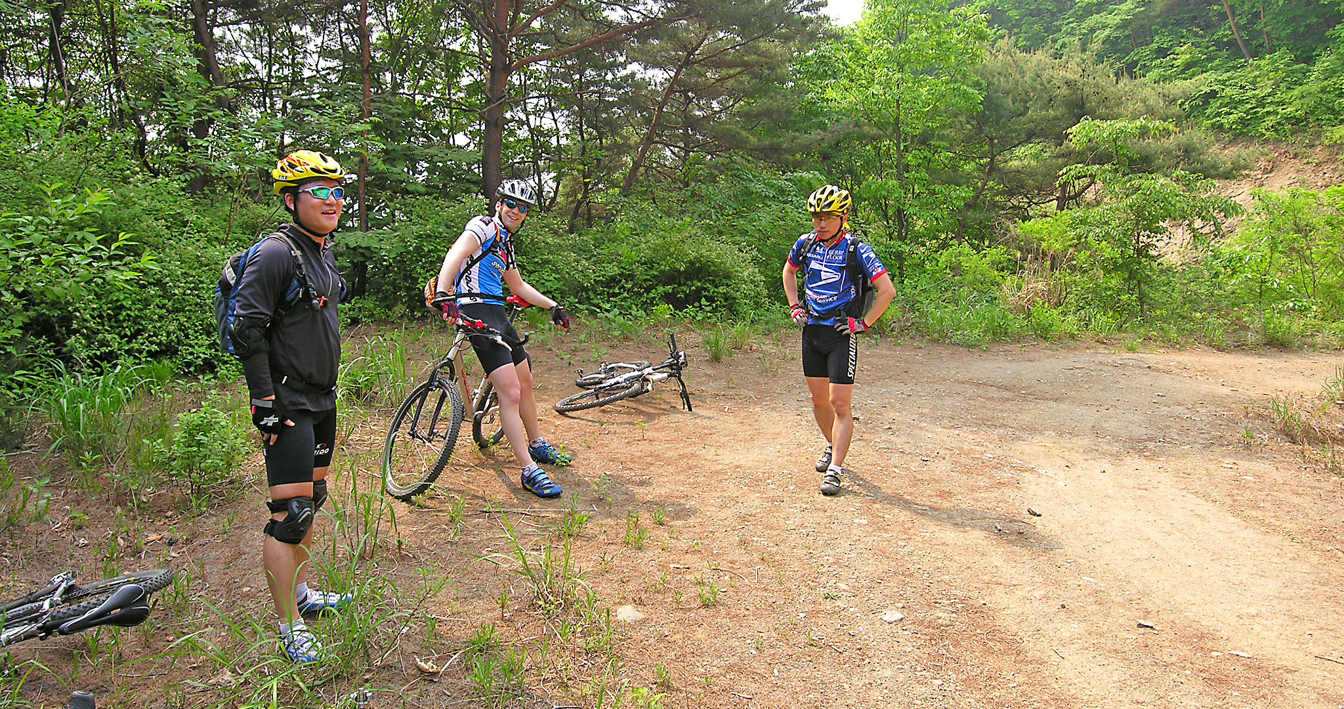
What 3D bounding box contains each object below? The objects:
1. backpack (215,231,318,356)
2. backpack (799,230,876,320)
[{"bbox_3d":[-1.404,-0.214,3.310,0.310,0.450,0.320,2,9,15],"label":"backpack"},{"bbox_3d":[0.957,-0.456,5.360,0.320,0.480,0.280,5,10,31],"label":"backpack"}]

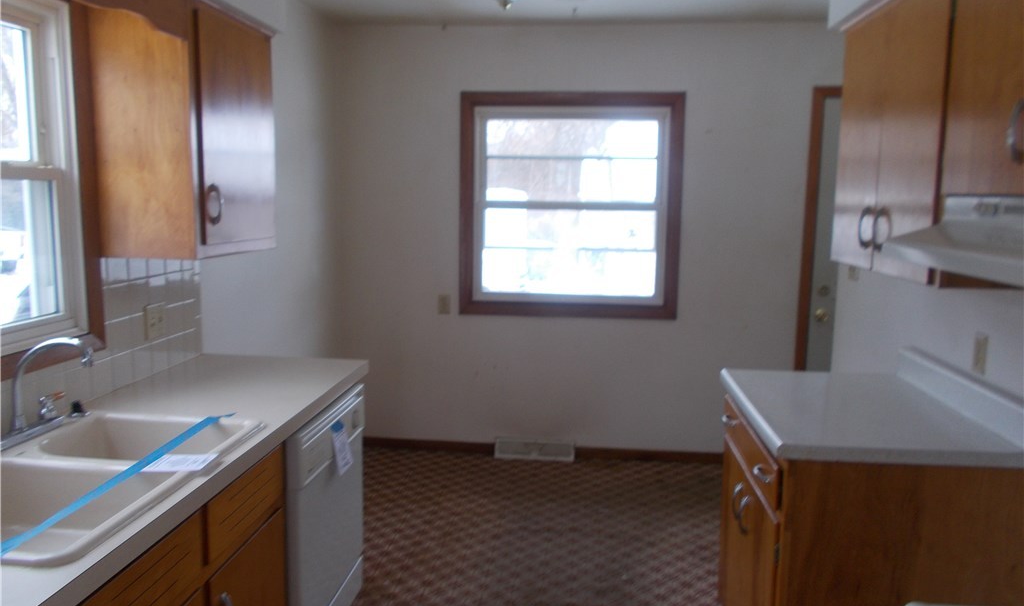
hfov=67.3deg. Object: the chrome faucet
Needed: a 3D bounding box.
[{"bbox_3d":[-1.137,0.212,1.869,0.205,0.210,0.255,2,8,5],"label":"chrome faucet"}]

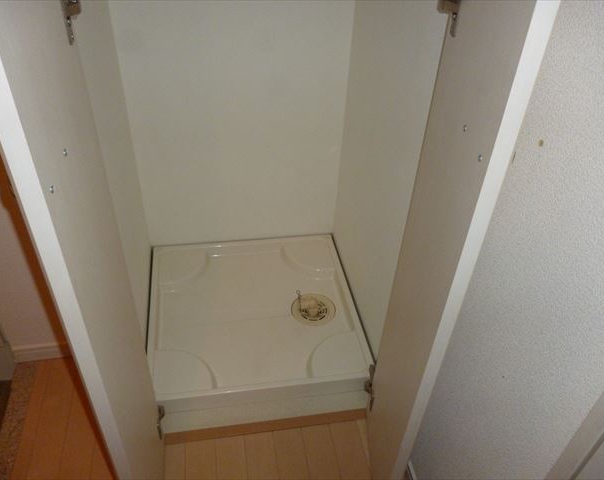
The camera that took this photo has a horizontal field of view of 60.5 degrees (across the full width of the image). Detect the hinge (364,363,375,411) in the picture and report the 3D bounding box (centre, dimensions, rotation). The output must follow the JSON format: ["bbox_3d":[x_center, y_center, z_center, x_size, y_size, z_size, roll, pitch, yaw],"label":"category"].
[{"bbox_3d":[0.183,0.395,1.395,0.035,0.125,0.040,-4,38,-9],"label":"hinge"}]

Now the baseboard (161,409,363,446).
[{"bbox_3d":[-0.090,0.520,1.460,0.600,0.054,0.016,-4,38,-9],"label":"baseboard"}]

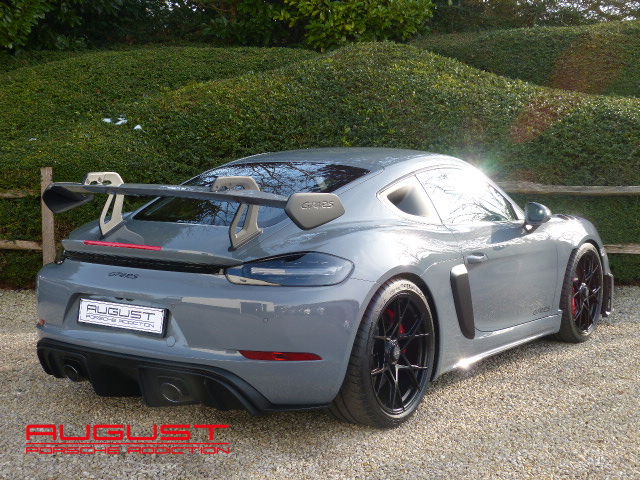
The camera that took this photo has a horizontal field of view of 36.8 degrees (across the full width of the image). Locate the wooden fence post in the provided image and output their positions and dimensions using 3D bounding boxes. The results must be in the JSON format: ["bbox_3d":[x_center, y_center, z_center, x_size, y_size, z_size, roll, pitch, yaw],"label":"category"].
[{"bbox_3d":[-2.495,-0.118,8.848,0.110,1.108,0.090,0,5,-6],"label":"wooden fence post"}]

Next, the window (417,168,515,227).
[{"bbox_3d":[0.800,-0.243,5.218,0.060,0.345,0.950,-36,-17,32],"label":"window"}]

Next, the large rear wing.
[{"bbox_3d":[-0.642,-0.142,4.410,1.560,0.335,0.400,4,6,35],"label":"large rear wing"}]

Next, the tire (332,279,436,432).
[{"bbox_3d":[0.257,0.503,4.434,0.305,0.685,0.685,4,6,35],"label":"tire"}]

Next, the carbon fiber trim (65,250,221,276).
[{"bbox_3d":[-0.810,0.091,4.192,0.980,0.050,0.080,4,6,35],"label":"carbon fiber trim"}]

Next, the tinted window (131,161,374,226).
[{"bbox_3d":[-0.350,-0.245,4.815,1.010,0.070,0.905,4,24,35],"label":"tinted window"}]

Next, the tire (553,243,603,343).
[{"bbox_3d":[1.692,0.342,6.453,0.250,0.680,0.680,4,6,35],"label":"tire"}]

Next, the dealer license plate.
[{"bbox_3d":[-0.854,0.326,4.153,0.530,0.120,0.025,4,-2,35],"label":"dealer license plate"}]

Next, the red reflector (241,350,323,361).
[{"bbox_3d":[-0.163,0.474,3.932,0.335,0.036,0.045,1,5,9],"label":"red reflector"}]

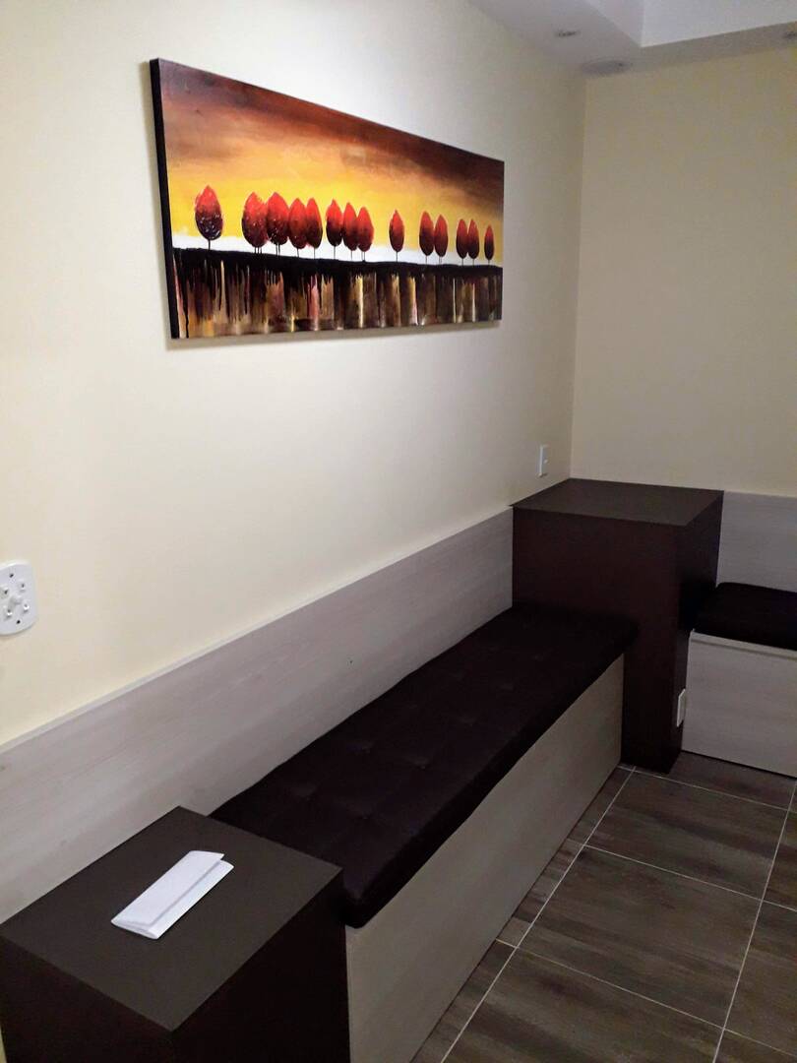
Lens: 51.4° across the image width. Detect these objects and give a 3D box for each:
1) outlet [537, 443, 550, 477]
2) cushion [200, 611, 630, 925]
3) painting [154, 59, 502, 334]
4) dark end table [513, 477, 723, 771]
[{"bbox_3d":[0.581,-0.289,3.307,0.013,0.121,0.076,8,18,31],"label":"outlet"},{"bbox_3d":[0.195,0.512,2.392,0.446,0.078,1.693,8,18,31],"label":"cushion"},{"bbox_3d":[-0.049,-0.784,2.152,0.029,0.490,1.454,8,18,31],"label":"painting"},{"bbox_3d":[0.870,0.324,3.318,0.638,0.930,0.617,8,18,31],"label":"dark end table"}]

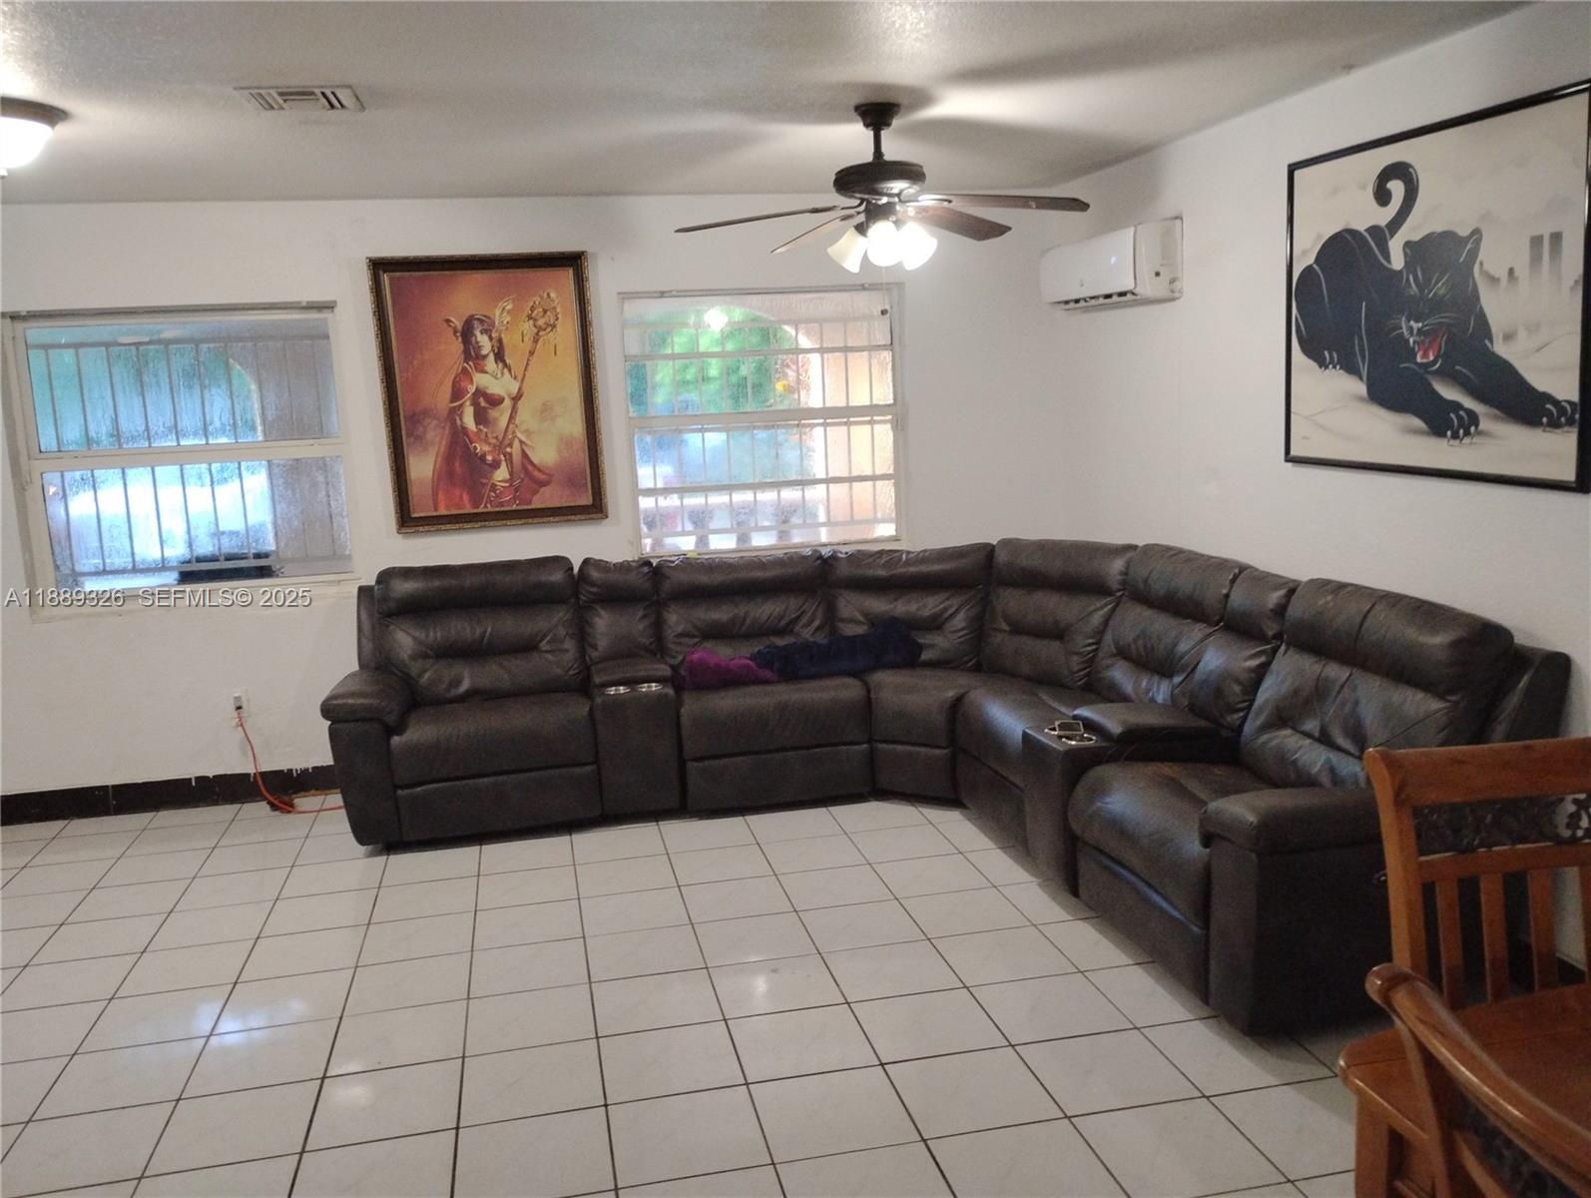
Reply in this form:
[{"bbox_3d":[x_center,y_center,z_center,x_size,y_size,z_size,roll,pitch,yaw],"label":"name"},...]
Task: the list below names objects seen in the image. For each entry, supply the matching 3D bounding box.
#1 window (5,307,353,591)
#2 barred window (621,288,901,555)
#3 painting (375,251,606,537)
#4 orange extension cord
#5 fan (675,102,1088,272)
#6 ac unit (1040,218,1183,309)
[{"bbox_3d":[-2.470,-0.611,5.284,1.220,1.130,0.090,-4,9,-12],"label":"window"},{"bbox_3d":[-0.130,-0.788,5.765,1.235,1.145,0.090,-4,9,-12],"label":"barred window"},{"bbox_3d":[-1.285,-0.873,5.455,0.885,1.140,0.045,-4,9,-12],"label":"painting"},{"bbox_3d":[-2.118,0.672,5.373,0.430,0.400,0.280,-4,9,-12],"label":"orange extension cord"},{"bbox_3d":[0.269,-1.299,4.089,1.300,0.510,1.300,-4,9,-12],"label":"fan"},{"bbox_3d":[1.255,-1.318,5.192,0.200,0.295,0.860,-5,9,-13],"label":"ac unit"}]

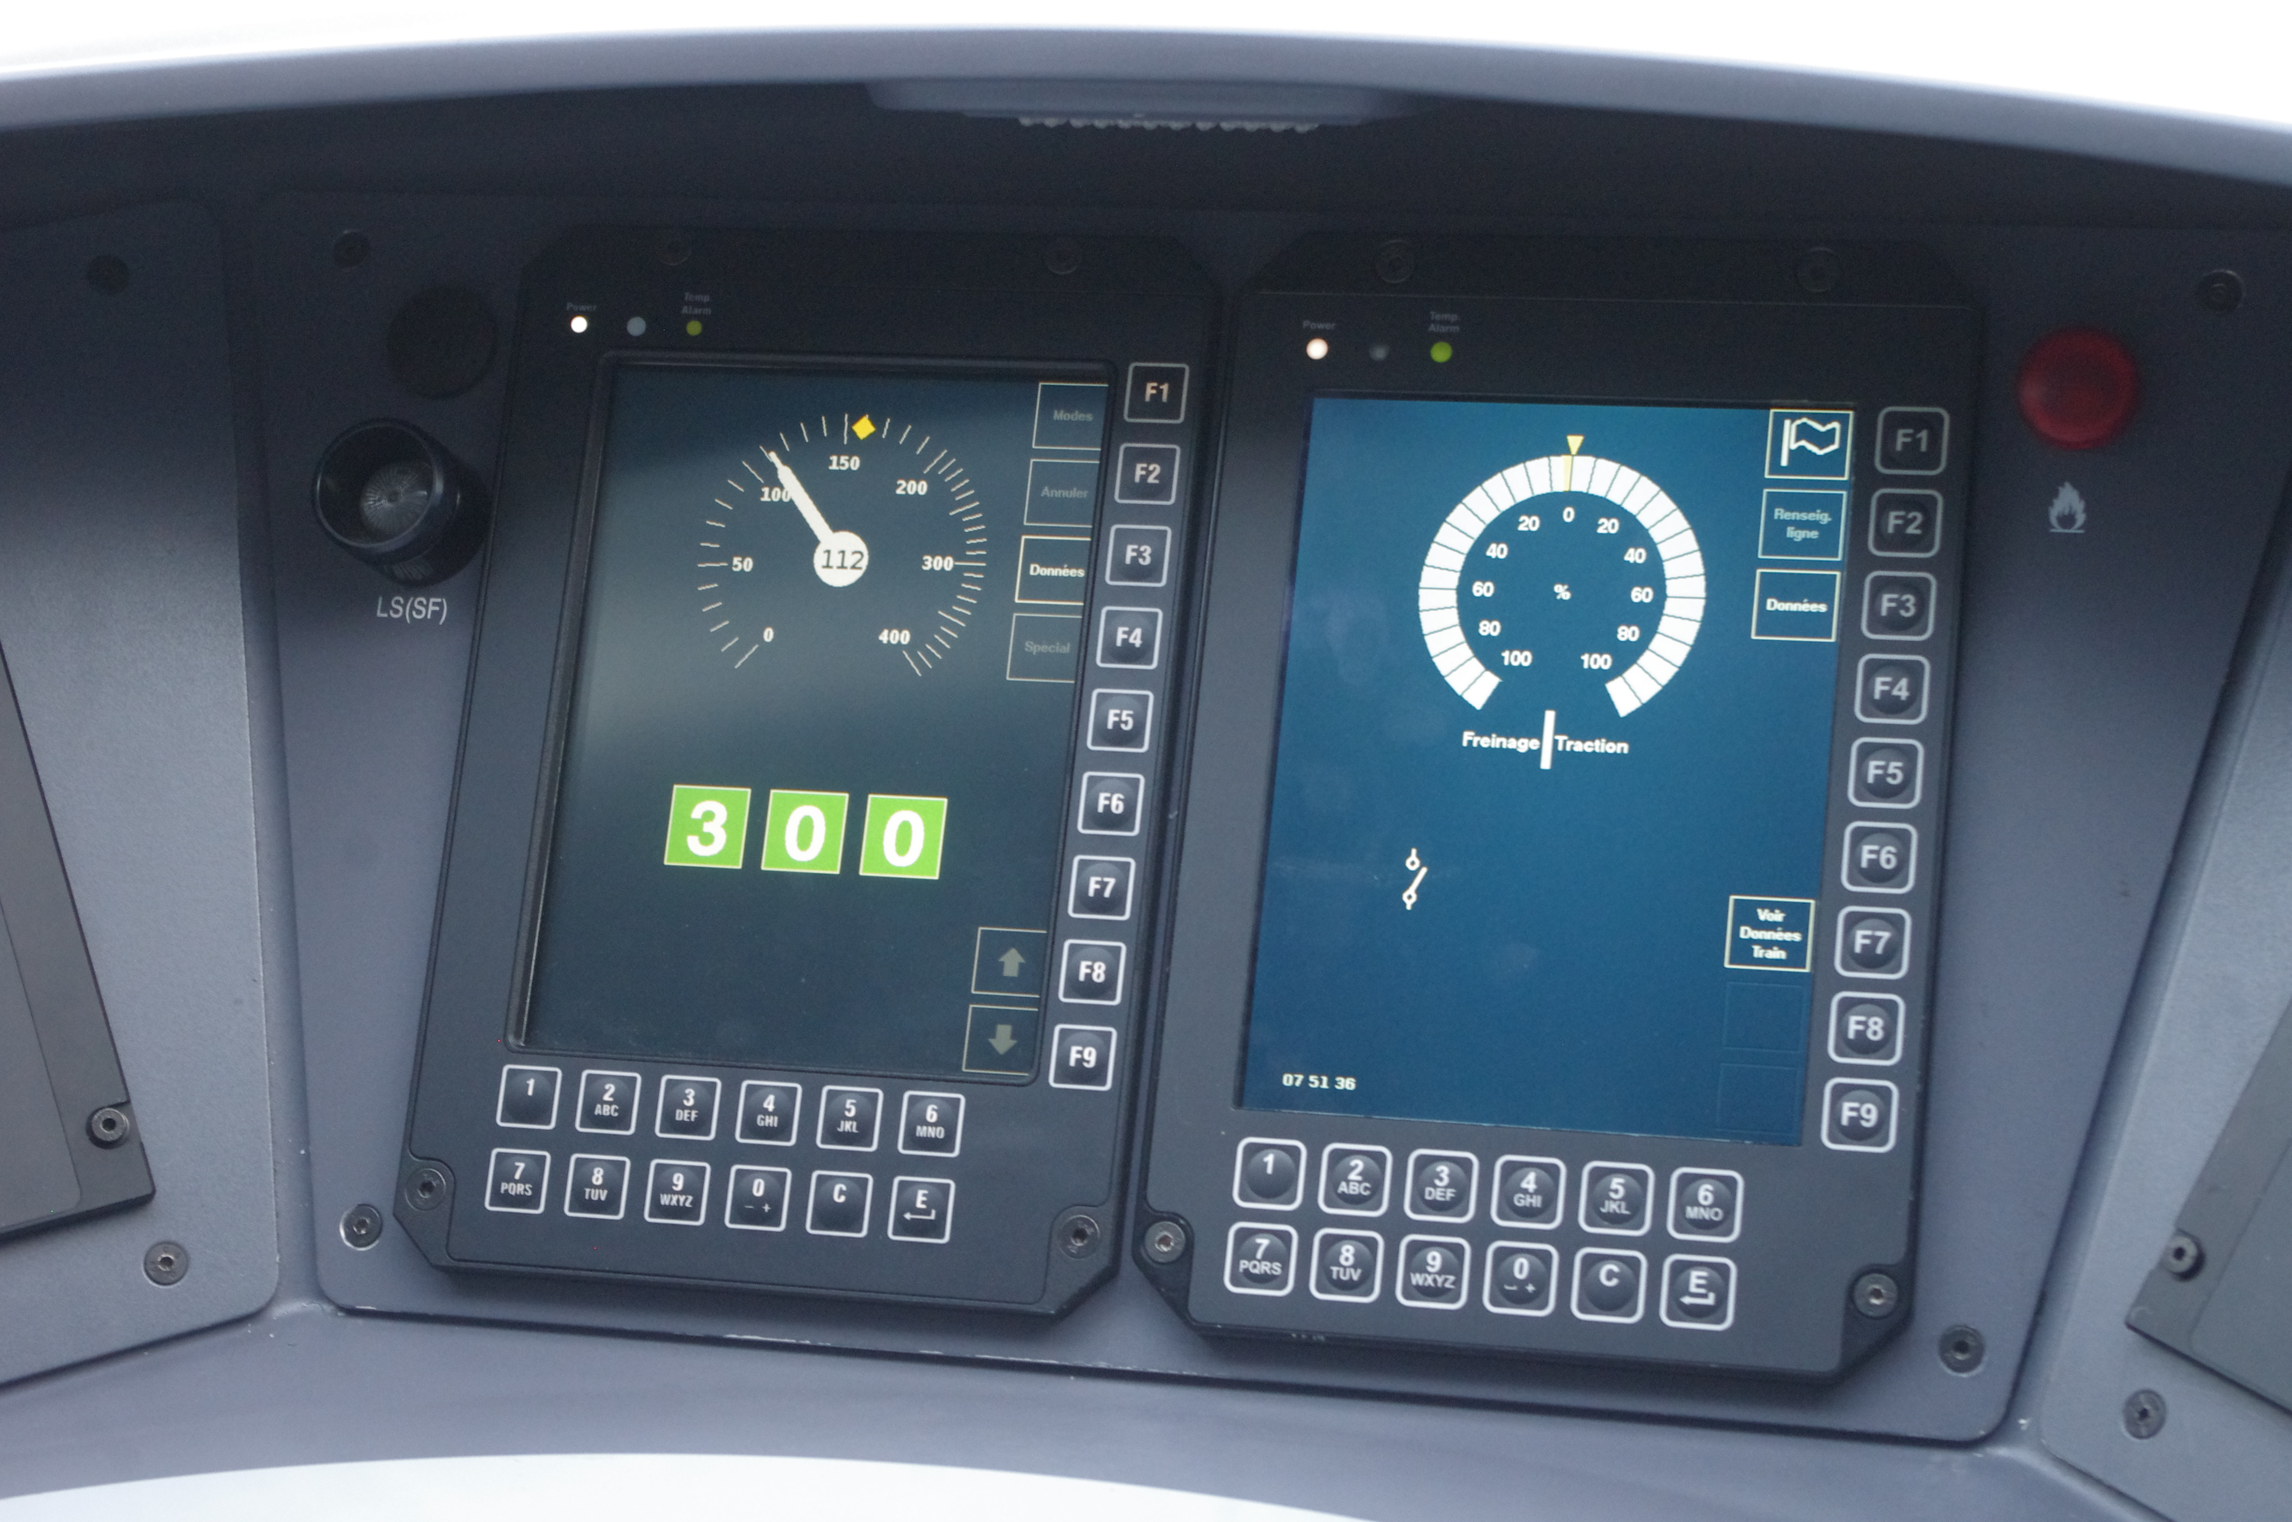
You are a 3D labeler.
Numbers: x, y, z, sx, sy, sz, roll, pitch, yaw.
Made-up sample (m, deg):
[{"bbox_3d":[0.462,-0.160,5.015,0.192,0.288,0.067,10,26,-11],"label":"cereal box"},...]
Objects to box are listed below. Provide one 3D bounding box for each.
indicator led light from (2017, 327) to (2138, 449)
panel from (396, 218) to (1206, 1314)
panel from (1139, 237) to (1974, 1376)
[{"bbox_3d":[0.265,-0.105,1.480,0.034,0.034,0.014,3,-13,15],"label":"indicator led light"},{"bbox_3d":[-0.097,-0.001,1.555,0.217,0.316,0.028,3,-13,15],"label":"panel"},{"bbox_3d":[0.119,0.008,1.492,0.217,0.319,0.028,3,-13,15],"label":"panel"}]

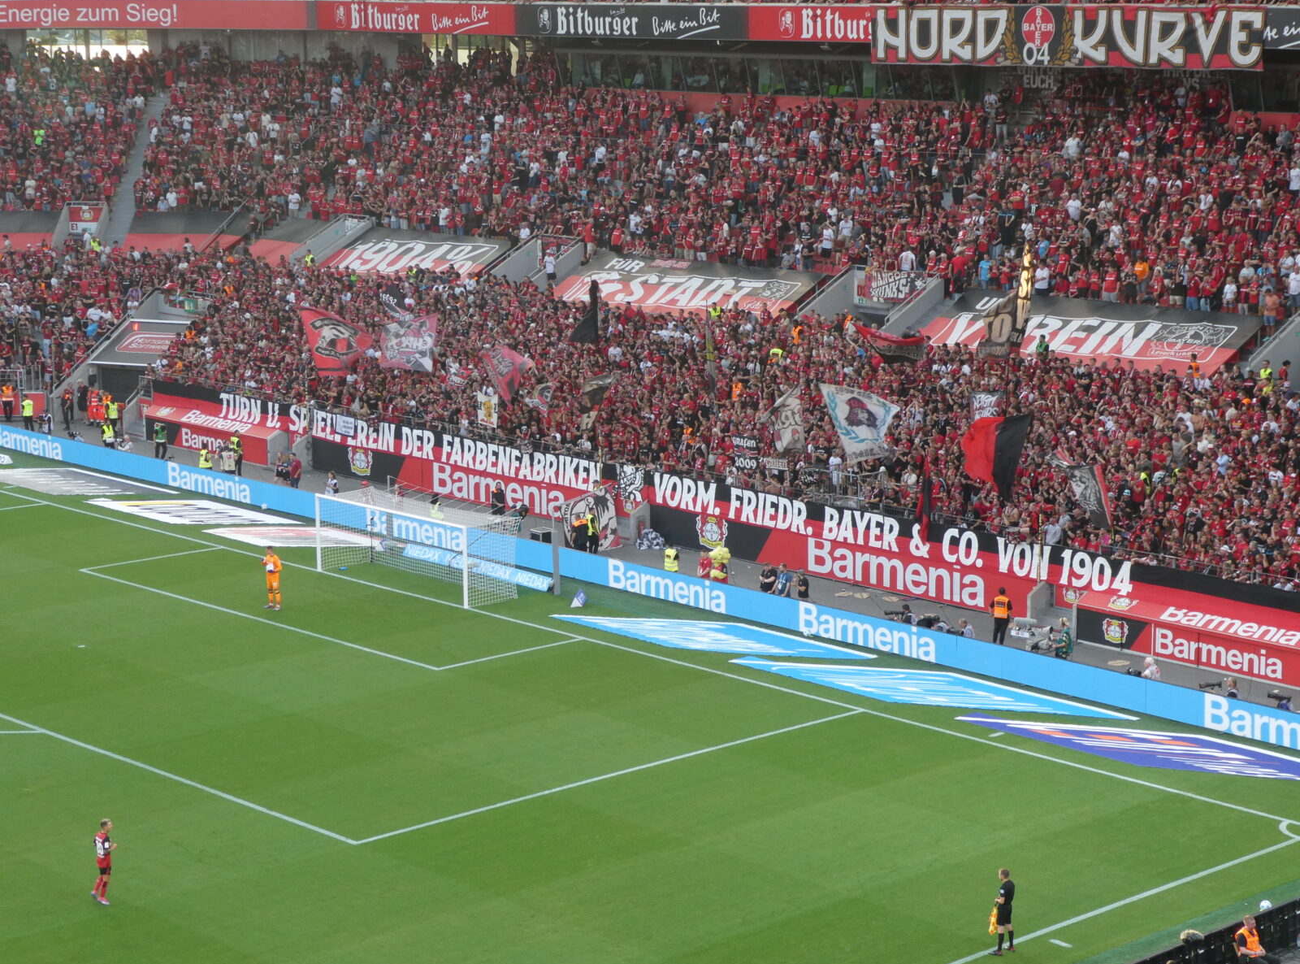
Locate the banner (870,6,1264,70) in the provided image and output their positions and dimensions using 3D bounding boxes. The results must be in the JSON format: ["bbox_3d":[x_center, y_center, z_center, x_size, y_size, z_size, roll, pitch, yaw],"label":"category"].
[{"bbox_3d":[15.926,-17.559,103.623,0.100,2.321,19.230,-9,14,-42],"label":"banner"}]

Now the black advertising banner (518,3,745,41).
[{"bbox_3d":[-1.073,-21.130,120.761,0.100,1.579,15.172,-9,14,-42],"label":"black advertising banner"}]

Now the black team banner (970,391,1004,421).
[{"bbox_3d":[10.716,-2.372,83.548,1.100,1.060,0.100,4,11,24],"label":"black team banner"}]

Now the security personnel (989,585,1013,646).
[{"bbox_3d":[9.906,3.864,74.249,0.600,1.800,0.400,2,10,11],"label":"security personnel"}]

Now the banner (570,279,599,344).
[{"bbox_3d":[-2.474,-6.412,99.363,1.079,2.435,0.400,2,10,12],"label":"banner"}]

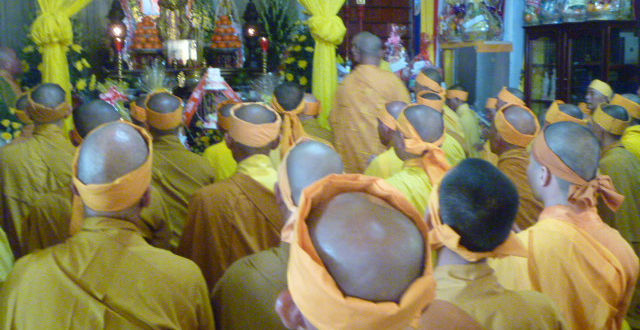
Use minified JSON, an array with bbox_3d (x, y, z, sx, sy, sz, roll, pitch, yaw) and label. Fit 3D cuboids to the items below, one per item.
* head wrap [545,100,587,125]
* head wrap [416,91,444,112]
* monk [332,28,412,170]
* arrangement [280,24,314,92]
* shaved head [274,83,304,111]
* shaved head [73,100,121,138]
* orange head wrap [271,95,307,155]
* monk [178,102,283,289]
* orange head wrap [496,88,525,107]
[{"bbox_3d":[1.197,-0.251,3.150,0.200,0.120,0.180,9,14,43],"label":"head wrap"},{"bbox_3d":[0.692,-0.391,4.050,0.178,0.100,0.200,-1,21,-8],"label":"head wrap"},{"bbox_3d":[0.272,0.026,3.735,0.460,1.560,0.360,-3,9,-18],"label":"monk"},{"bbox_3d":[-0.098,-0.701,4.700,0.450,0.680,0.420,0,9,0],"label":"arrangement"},{"bbox_3d":[-0.158,-0.329,3.350,0.160,0.200,0.195,-1,9,-5],"label":"shaved head"},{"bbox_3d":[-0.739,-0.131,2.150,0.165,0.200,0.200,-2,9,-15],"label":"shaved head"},{"bbox_3d":[-0.162,-0.208,3.330,0.185,0.320,0.200,-1,9,-5],"label":"orange head wrap"},{"bbox_3d":[-0.223,0.427,2.236,0.500,1.220,0.500,-1,9,-8],"label":"monk"},{"bbox_3d":[1.272,-0.442,4.300,0.180,0.100,0.200,-5,22,-32],"label":"orange head wrap"}]

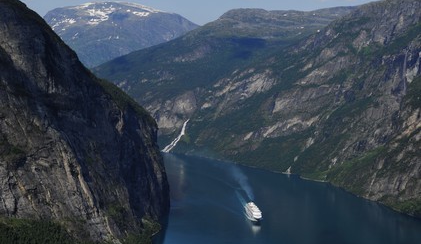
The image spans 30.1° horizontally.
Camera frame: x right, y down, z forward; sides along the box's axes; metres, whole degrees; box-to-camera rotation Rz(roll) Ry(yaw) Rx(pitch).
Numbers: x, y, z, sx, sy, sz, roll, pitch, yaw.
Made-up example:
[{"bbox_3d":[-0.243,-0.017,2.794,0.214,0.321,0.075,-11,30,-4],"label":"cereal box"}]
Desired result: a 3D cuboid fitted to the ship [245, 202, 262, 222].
[{"bbox_3d":[158.840,326.110,2882.470,31.000,36.000,216.000,0,5,-5],"label":"ship"}]

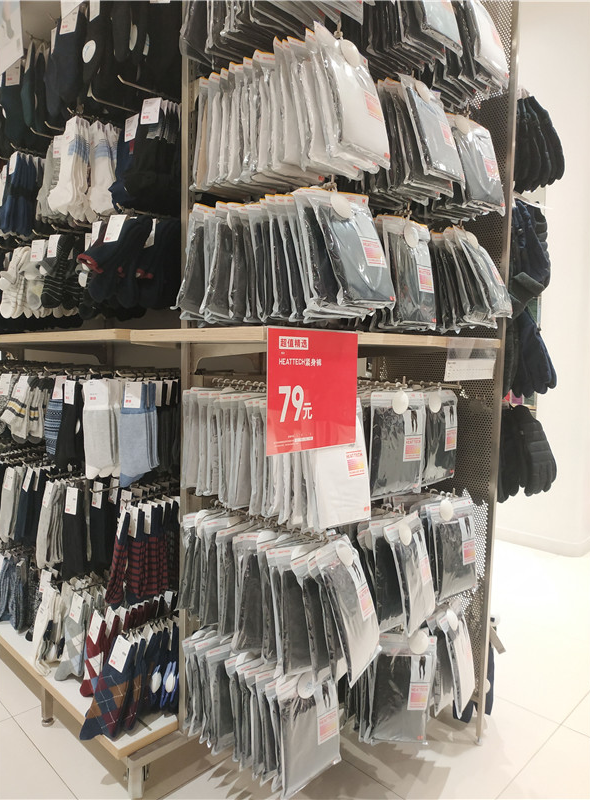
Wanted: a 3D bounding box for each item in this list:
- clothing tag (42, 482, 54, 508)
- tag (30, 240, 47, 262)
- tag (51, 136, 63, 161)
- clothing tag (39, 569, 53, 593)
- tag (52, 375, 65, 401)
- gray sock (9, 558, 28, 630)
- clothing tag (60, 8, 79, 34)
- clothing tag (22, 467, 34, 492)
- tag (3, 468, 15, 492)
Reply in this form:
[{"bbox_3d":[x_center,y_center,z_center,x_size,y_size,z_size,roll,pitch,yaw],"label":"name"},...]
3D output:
[{"bbox_3d":[-0.767,0.294,1.720,0.046,0.074,0.006,11,-1,43],"label":"clothing tag"},{"bbox_3d":[-0.779,-0.451,1.680,0.045,0.066,0.004,5,-2,16],"label":"tag"},{"bbox_3d":[-0.712,-0.764,1.677,0.045,0.066,0.004,10,6,26],"label":"tag"},{"bbox_3d":[-0.765,0.560,1.705,0.045,0.066,0.004,1,-8,30],"label":"clothing tag"},{"bbox_3d":[-0.729,-0.037,1.720,0.046,0.072,0.006,2,-9,25],"label":"tag"},{"bbox_3d":[-0.991,0.697,1.988,0.068,0.238,0.030,4,5,33],"label":"gray sock"},{"bbox_3d":[-0.617,-1.040,1.520,0.048,0.075,0.006,3,-8,17],"label":"clothing tag"},{"bbox_3d":[-0.807,0.241,1.677,0.004,0.066,0.045,18,-8,-42],"label":"clothing tag"},{"bbox_3d":[-1.046,0.291,2.030,0.046,0.075,0.006,4,-4,32],"label":"tag"}]

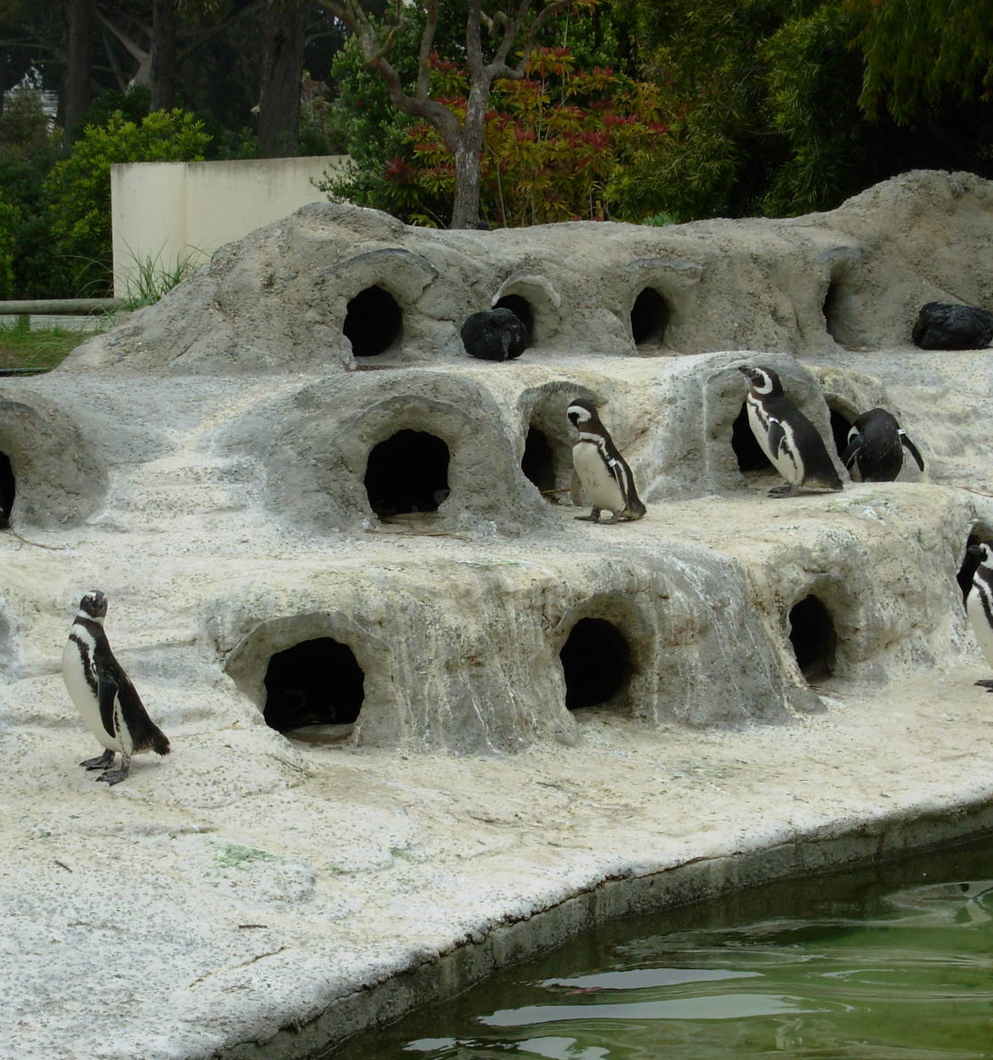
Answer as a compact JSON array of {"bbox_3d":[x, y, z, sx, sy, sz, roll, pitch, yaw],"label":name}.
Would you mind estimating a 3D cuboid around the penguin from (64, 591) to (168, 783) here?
[{"bbox_3d":[-1.223,0.501,9.950,0.330,0.600,0.200,-2,5,-25],"label":"penguin"}]

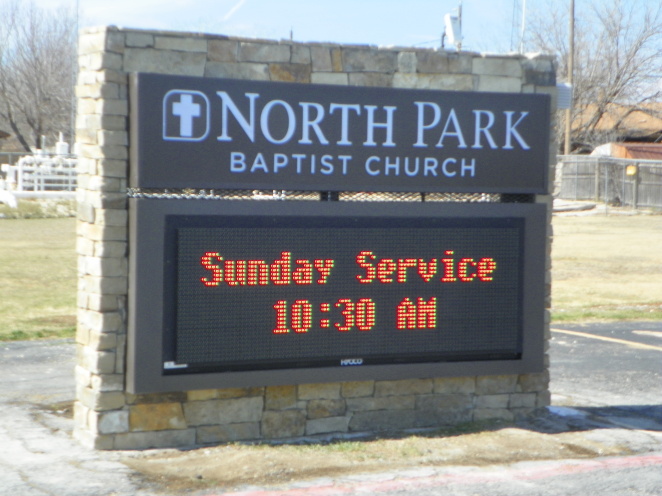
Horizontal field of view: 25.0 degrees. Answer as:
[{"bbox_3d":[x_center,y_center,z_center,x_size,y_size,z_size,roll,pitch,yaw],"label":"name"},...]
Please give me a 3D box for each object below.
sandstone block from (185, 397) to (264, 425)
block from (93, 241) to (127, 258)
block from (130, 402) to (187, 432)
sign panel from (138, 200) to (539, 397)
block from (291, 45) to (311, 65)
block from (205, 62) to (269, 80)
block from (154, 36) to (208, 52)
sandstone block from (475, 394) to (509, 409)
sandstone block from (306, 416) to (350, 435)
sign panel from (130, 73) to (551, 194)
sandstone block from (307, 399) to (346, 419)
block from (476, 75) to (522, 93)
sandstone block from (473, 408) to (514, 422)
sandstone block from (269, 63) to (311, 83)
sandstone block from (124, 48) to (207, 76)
[{"bbox_3d":[-0.560,0.820,7.534,0.428,0.128,0.130,0,2,-27],"label":"sandstone block"},{"bbox_3d":[-1.024,0.005,6.920,0.116,0.076,0.130,0,2,-27],"label":"block"},{"bbox_3d":[-0.874,0.828,7.374,0.290,0.129,0.130,0,2,-27],"label":"block"},{"bbox_3d":[0.081,0.224,7.731,2.367,0.930,0.190,0,2,-27],"label":"sign panel"},{"bbox_3d":[-0.167,-0.944,7.304,0.103,0.092,0.100,0,2,-27],"label":"block"},{"bbox_3d":[-0.496,-0.880,7.493,0.341,0.086,0.130,0,2,-27],"label":"block"},{"bbox_3d":[-0.748,-0.984,7.238,0.273,0.063,0.120,0,2,-28],"label":"block"},{"bbox_3d":[0.858,0.845,8.259,0.220,0.072,0.130,0,2,-27],"label":"sandstone block"},{"bbox_3d":[-0.044,0.921,7.801,0.244,0.082,0.130,0,2,-27],"label":"sandstone block"},{"bbox_3d":[0.109,-0.538,7.332,2.270,0.519,0.112,0,2,-27],"label":"sign panel"},{"bbox_3d":[-0.050,0.833,7.795,0.228,0.093,0.130,0,2,-27],"label":"sandstone block"},{"bbox_3d":[0.897,-0.895,8.204,0.281,0.082,0.130,0,2,-27],"label":"block"},{"bbox_3d":[0.859,0.910,8.163,0.266,0.074,0.120,0,2,-28],"label":"sandstone block"},{"bbox_3d":[-0.230,-0.875,7.515,0.229,0.098,0.120,0,2,-28],"label":"sandstone block"},{"bbox_3d":[-0.821,-0.891,7.204,0.423,0.118,0.120,0,2,-28],"label":"sandstone block"}]

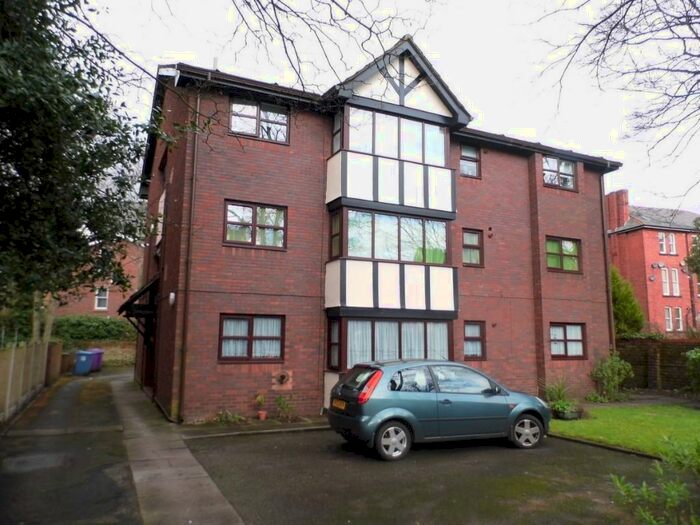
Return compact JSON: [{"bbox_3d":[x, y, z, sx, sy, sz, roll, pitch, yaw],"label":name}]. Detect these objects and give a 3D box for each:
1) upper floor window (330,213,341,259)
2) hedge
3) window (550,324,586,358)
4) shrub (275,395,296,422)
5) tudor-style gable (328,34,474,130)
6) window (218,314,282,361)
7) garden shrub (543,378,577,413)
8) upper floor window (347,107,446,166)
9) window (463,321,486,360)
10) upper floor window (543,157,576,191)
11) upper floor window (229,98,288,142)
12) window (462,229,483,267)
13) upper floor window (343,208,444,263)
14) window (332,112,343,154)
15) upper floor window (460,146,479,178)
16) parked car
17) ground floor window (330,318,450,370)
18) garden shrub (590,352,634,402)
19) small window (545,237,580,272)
[{"bbox_3d":[-0.303,-0.625,11.919,0.110,1.128,0.686,4,-9,-25],"label":"upper floor window"},{"bbox_3d":[-13.954,3.591,27.500,4.600,1.500,1.500,4,-9,-26],"label":"hedge"},{"bbox_3d":[6.423,2.321,14.853,1.457,1.068,0.120,4,-9,-25],"label":"window"},{"bbox_3d":[-1.379,3.145,10.889,0.450,0.580,0.420,4,-9,-25],"label":"shrub"},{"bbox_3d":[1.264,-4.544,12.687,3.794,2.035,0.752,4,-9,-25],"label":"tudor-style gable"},{"bbox_3d":[-2.195,1.723,11.399,1.501,1.078,0.120,4,-9,-26],"label":"window"},{"bbox_3d":[4.940,3.136,11.920,0.720,0.800,0.680,4,-9,-26],"label":"garden shrub"},{"bbox_3d":[1.248,-3.161,12.918,3.020,1.150,0.140,4,-9,-26],"label":"upper floor window"},{"bbox_3d":[3.389,2.127,13.730,0.733,1.058,0.120,4,-9,-25],"label":"window"},{"bbox_3d":[6.472,-2.694,15.579,1.457,0.975,0.120,4,-9,-25],"label":"upper floor window"},{"bbox_3d":[-2.099,-3.288,11.860,1.459,0.920,0.120,4,-9,-25],"label":"upper floor window"},{"bbox_3d":[3.414,-0.391,14.095,0.733,1.054,0.120,4,-9,-25],"label":"window"},{"bbox_3d":[1.212,-0.589,12.577,3.000,1.200,0.160,4,-9,-26],"label":"upper floor window"},{"bbox_3d":[-0.256,-3.224,12.510,0.120,1.120,0.600,4,-9,-26],"label":"window"},{"bbox_3d":[3.487,-2.908,14.651,0.750,0.990,0.120,4,-9,-26],"label":"upper floor window"},{"bbox_3d":[1.629,2.444,8.884,3.920,1.450,1.700,3,-8,-21],"label":"parked car"},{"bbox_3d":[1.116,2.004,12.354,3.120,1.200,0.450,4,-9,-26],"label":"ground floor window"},{"bbox_3d":[7.745,3.393,14.914,1.200,1.450,1.150,4,-9,-25],"label":"garden shrub"},{"bbox_3d":[6.447,-0.203,15.219,1.457,1.054,0.120,4,-9,-25],"label":"small window"}]

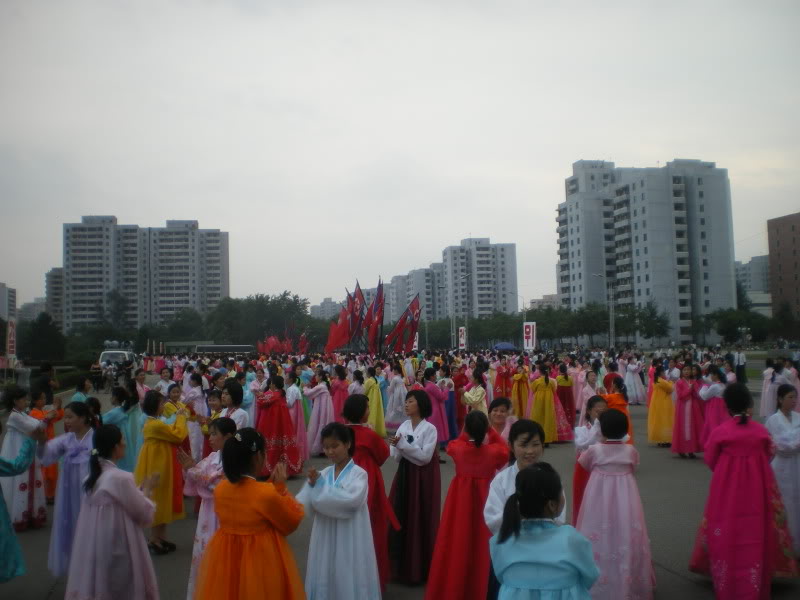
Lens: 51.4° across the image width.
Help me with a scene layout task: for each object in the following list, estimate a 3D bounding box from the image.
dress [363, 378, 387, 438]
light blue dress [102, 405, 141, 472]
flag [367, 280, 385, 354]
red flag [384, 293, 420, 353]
[{"bbox_3d":[-0.580,2.352,18.200,0.580,1.310,0.540,1,-4,-30],"label":"dress"},{"bbox_3d":[-3.133,1.898,9.600,0.600,1.320,0.560,-2,-3,12],"label":"light blue dress"},{"bbox_3d":[-1.178,0.841,40.000,0.900,3.500,0.600,-1,-3,0],"label":"flag"},{"bbox_3d":[0.072,1.130,40.000,1.600,2.800,0.700,-1,-3,0],"label":"red flag"}]

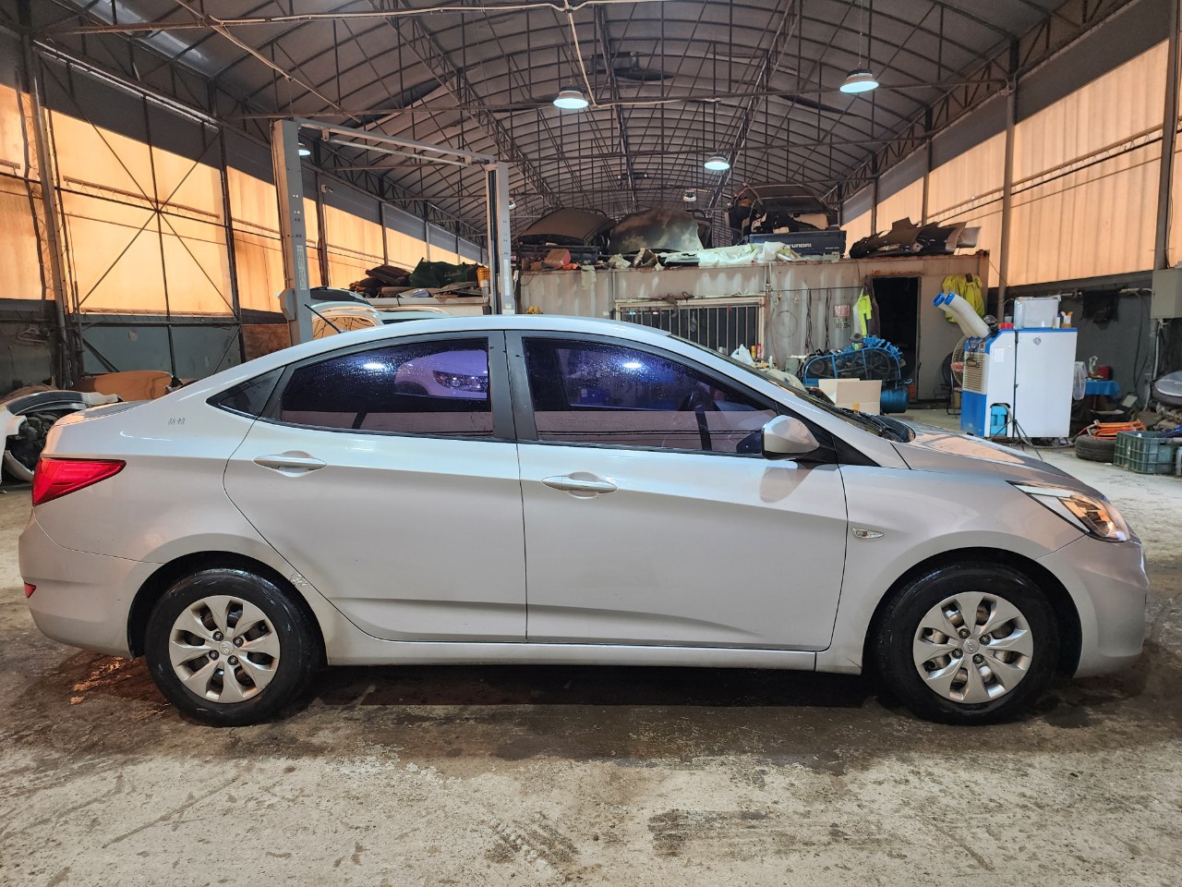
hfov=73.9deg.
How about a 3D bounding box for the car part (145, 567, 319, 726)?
[{"bbox_3d":[-1.282,0.711,2.841,0.590,0.590,0.185,-1,8,3],"label":"car part"}]

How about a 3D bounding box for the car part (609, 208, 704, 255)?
[{"bbox_3d":[1.101,-3.550,13.100,1.500,0.920,0.250,-1,-22,5],"label":"car part"}]

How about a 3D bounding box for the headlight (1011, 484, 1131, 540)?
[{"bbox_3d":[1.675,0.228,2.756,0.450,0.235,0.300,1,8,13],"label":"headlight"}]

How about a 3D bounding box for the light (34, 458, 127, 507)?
[{"bbox_3d":[-1.827,0.136,2.844,0.450,0.190,0.250,-1,8,3],"label":"light"}]

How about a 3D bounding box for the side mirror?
[{"bbox_3d":[0.627,-0.018,2.492,0.160,0.135,0.210,-1,8,3],"label":"side mirror"}]

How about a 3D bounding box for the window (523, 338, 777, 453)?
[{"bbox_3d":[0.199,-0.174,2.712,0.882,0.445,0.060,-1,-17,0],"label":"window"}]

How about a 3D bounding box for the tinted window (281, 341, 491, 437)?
[{"bbox_3d":[-0.714,-0.200,2.773,0.771,0.368,0.060,0,-17,7],"label":"tinted window"}]

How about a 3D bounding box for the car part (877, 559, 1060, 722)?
[{"bbox_3d":[1.284,0.671,2.713,0.590,0.590,0.185,-1,8,3],"label":"car part"}]

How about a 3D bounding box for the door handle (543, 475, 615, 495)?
[{"bbox_3d":[-0.037,0.137,2.597,0.249,0.045,0.050,6,9,2],"label":"door handle"}]

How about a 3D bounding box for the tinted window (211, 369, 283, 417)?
[{"bbox_3d":[-1.245,-0.185,2.829,0.285,0.198,0.040,0,-18,10],"label":"tinted window"}]

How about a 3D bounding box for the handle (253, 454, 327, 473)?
[{"bbox_3d":[-1.012,0.065,2.643,0.253,0.045,0.050,3,8,2],"label":"handle"}]

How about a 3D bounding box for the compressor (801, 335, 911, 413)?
[{"bbox_3d":[3.994,-1.067,12.019,1.480,1.220,0.560,-1,8,5],"label":"compressor"}]

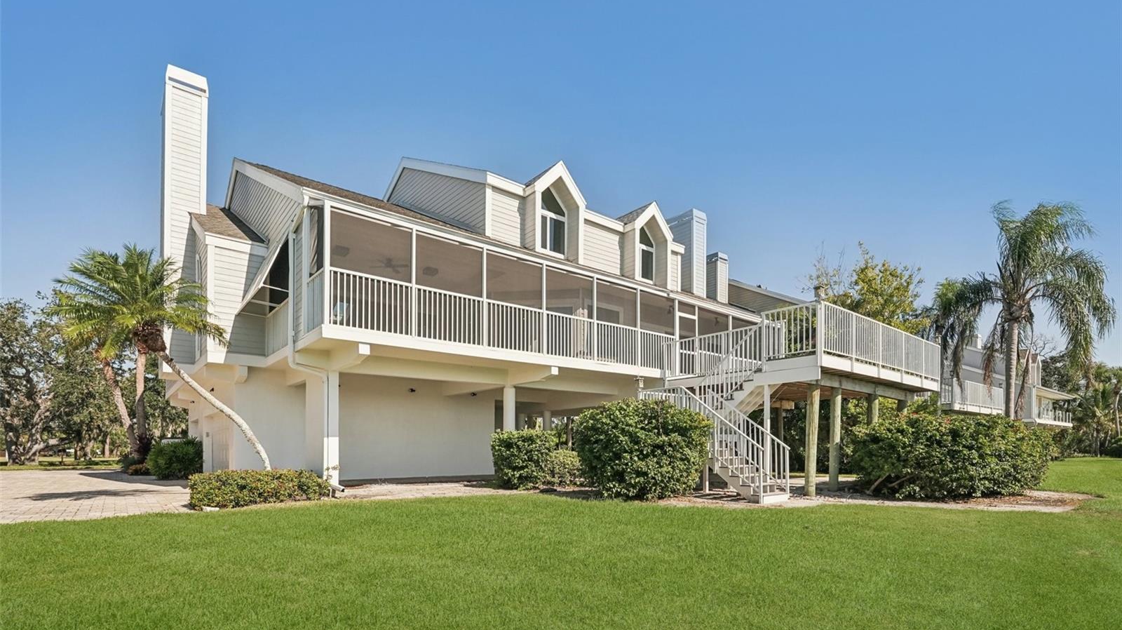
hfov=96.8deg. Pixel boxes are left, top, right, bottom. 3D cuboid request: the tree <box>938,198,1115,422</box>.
[{"bbox_3d":[16.047,0.608,17.300,5.100,8.700,4.900,8,-12,-40],"label":"tree"}]

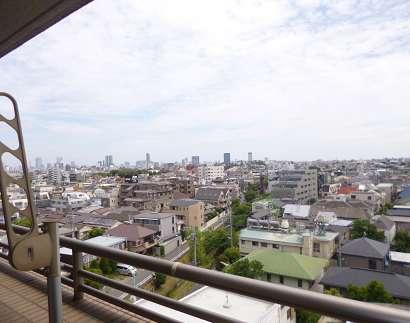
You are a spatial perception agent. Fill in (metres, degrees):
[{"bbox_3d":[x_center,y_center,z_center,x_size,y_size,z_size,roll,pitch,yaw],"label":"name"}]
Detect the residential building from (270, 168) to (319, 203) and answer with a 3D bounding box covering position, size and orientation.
[{"bbox_3d":[45.161,12.535,150.325,13.000,16.700,31.000,-1,0,36],"label":"residential building"}]

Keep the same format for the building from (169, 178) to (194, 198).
[{"bbox_3d":[-13.252,17.317,182.887,11.000,12.800,10.500,-2,-1,25],"label":"building"}]

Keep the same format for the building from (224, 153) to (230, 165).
[{"bbox_3d":[102.910,-4.722,1400.031,26.000,64.000,26.000,-2,0,4],"label":"building"}]

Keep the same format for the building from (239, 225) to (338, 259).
[{"bbox_3d":[16.763,17.448,60.552,17.500,7.300,8.000,-1,0,25],"label":"building"}]

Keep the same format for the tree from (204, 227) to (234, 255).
[{"bbox_3d":[3.229,19.569,73.895,7.800,6.500,7.500,-2,0,0],"label":"tree"}]

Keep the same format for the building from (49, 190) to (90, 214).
[{"bbox_3d":[-56.206,19.051,125.307,8.600,11.300,12.400,-2,0,19],"label":"building"}]

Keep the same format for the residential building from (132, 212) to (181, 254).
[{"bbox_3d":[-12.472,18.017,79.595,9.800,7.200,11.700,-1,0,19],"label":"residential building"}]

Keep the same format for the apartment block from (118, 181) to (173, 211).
[{"bbox_3d":[-23.875,15.408,119.862,14.500,13.000,19.000,-1,0,26],"label":"apartment block"}]

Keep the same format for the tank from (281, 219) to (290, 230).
[{"bbox_3d":[17.137,13.515,63.500,1.700,2.100,1.700,-2,-1,33],"label":"tank"}]

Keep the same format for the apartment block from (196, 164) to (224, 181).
[{"bbox_3d":[5.642,13.773,281.004,22.000,20.800,13.000,-2,-1,25],"label":"apartment block"}]

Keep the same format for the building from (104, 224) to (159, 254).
[{"bbox_3d":[-17.784,19.369,70.699,10.000,8.000,9.200,-2,0,18],"label":"building"}]

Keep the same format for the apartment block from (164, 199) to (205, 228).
[{"bbox_3d":[-7.151,18.377,106.347,9.000,8.800,12.500,-2,-1,20],"label":"apartment block"}]

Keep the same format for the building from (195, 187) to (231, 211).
[{"bbox_3d":[3.860,17.883,137.576,12.500,9.800,11.000,-2,-1,33],"label":"building"}]

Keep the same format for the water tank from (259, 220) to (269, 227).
[{"bbox_3d":[12.307,12.822,61.765,2.000,1.100,1.000,-1,0,25],"label":"water tank"}]

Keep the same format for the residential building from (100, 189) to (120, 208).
[{"bbox_3d":[-44.513,18.664,139.908,5.600,11.600,6.900,-2,0,19],"label":"residential building"}]

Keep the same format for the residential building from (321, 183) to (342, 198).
[{"bbox_3d":[71.480,16.515,169.211,5.200,8.000,15.000,-1,0,43],"label":"residential building"}]

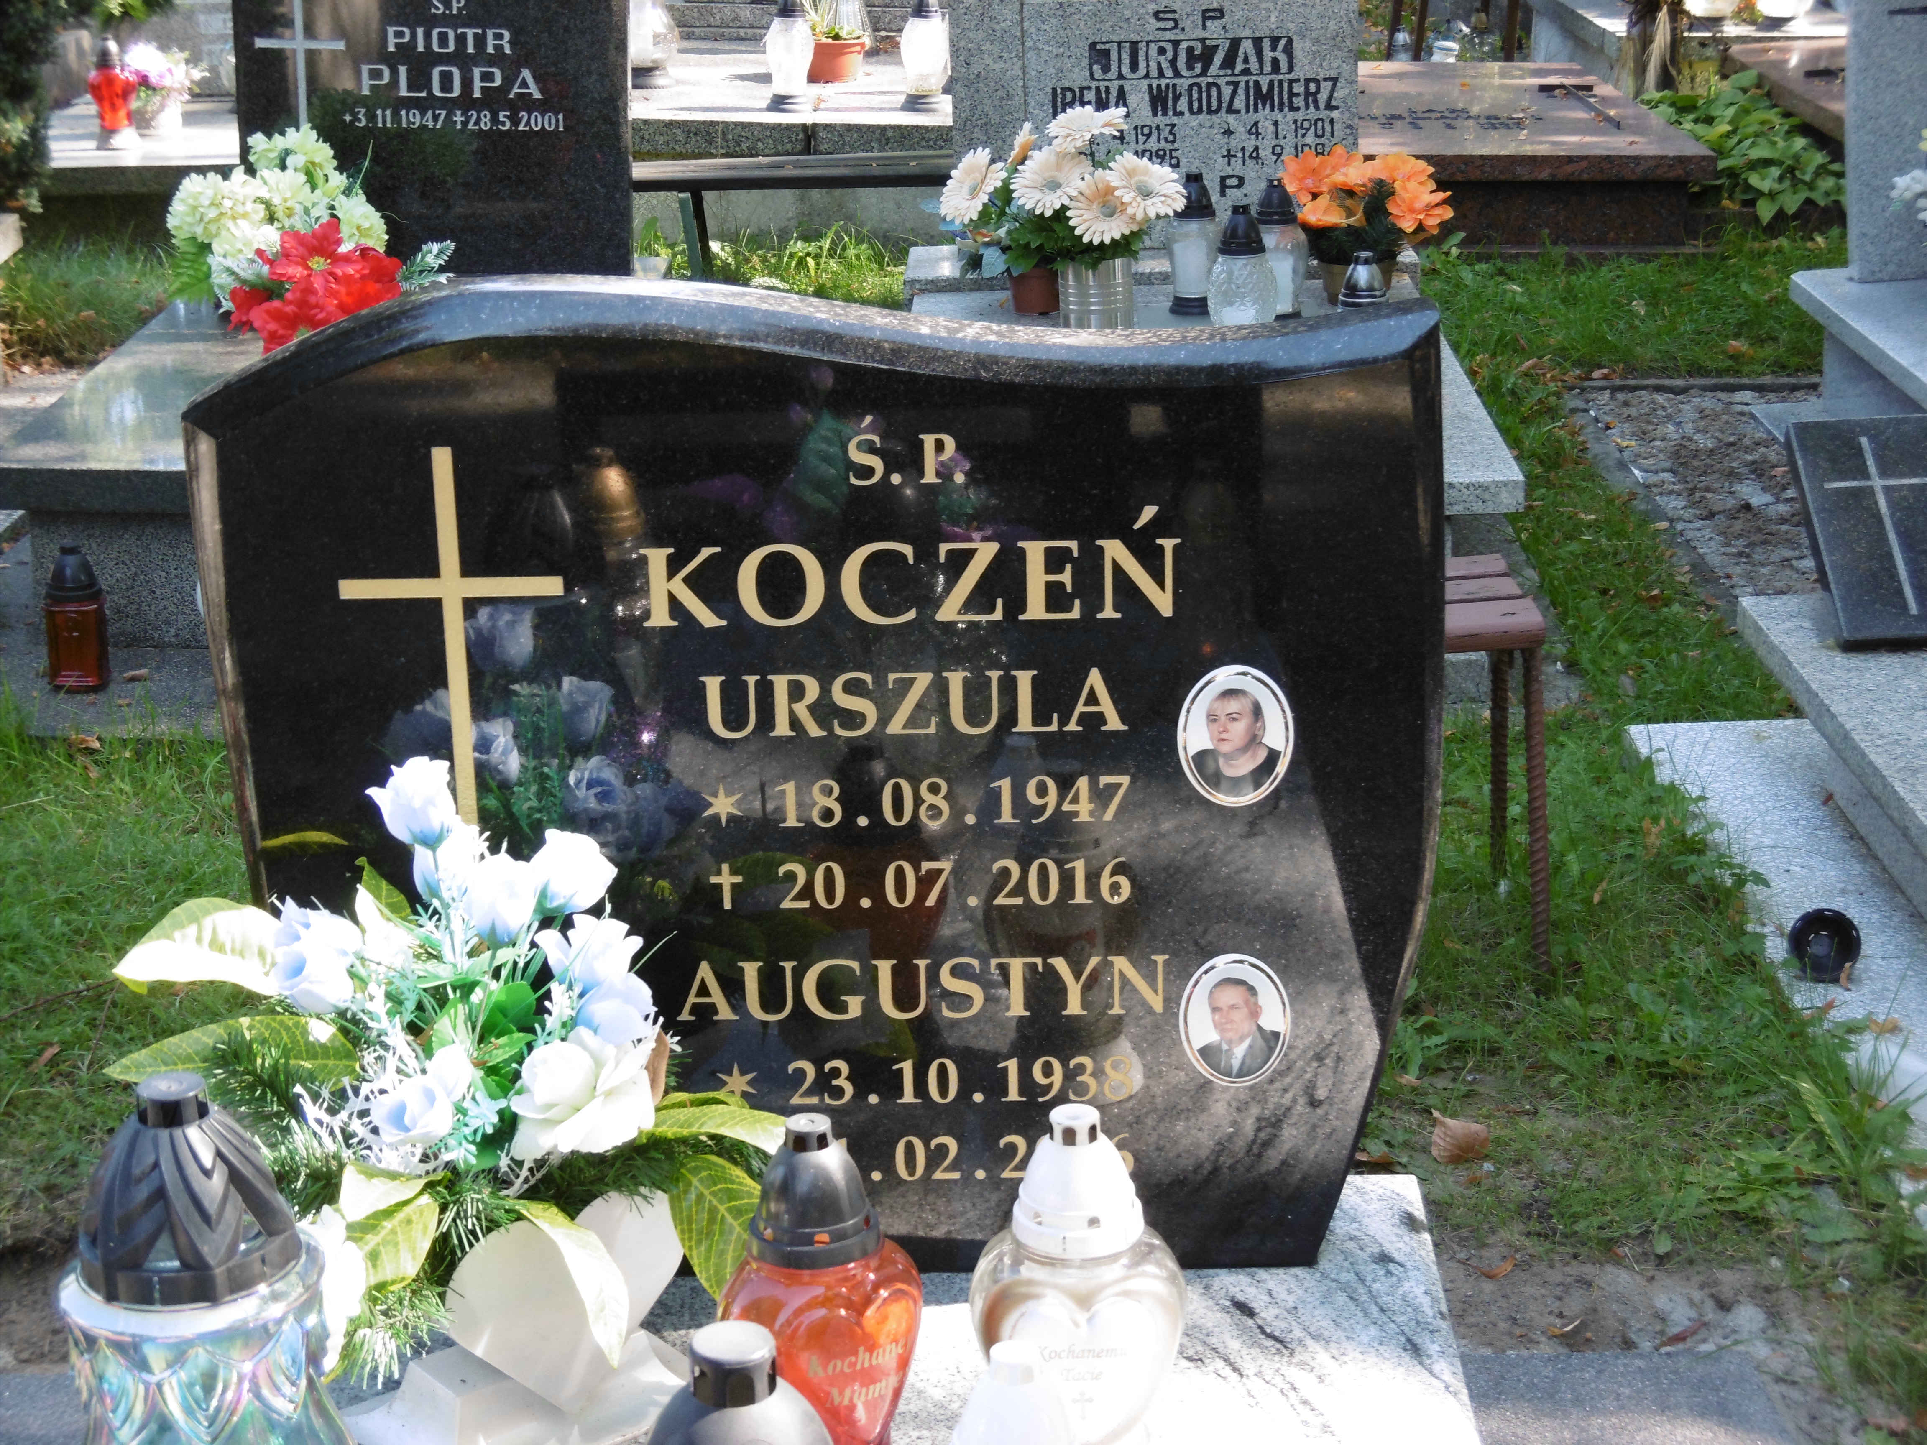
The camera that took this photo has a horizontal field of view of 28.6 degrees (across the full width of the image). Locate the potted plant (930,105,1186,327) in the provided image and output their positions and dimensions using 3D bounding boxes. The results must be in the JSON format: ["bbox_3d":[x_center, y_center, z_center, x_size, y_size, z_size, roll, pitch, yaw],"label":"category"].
[{"bbox_3d":[0.161,-0.798,5.935,0.375,0.355,0.300,-1,17,0],"label":"potted plant"}]

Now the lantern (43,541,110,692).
[{"bbox_3d":[-1.352,-0.166,5.747,0.080,0.215,0.080,0,17,1],"label":"lantern"}]

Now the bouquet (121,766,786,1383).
[{"bbox_3d":[-0.332,0.213,2.426,0.420,0.360,0.310,-1,17,0],"label":"bouquet"}]

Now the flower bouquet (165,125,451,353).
[{"bbox_3d":[-1.207,-0.900,6.896,0.460,0.358,0.360,0,17,1],"label":"flower bouquet"}]

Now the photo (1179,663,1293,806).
[{"bbox_3d":[0.189,0.011,2.614,0.081,0.102,0.009,-1,17,0],"label":"photo"}]

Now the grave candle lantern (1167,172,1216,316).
[{"bbox_3d":[0.405,-0.854,6.748,0.087,0.243,0.087,0,17,1],"label":"grave candle lantern"}]

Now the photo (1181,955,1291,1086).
[{"bbox_3d":[0.212,0.233,2.955,0.088,0.116,0.010,0,21,1],"label":"photo"}]

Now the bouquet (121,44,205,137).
[{"bbox_3d":[-2.168,-1.716,10.242,0.200,0.227,0.190,0,17,1],"label":"bouquet"}]

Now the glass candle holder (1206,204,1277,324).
[{"bbox_3d":[0.435,-0.726,5.955,0.112,0.200,0.112,-1,17,0],"label":"glass candle holder"}]

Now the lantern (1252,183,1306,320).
[{"bbox_3d":[0.498,-0.765,6.031,0.104,0.228,0.104,-1,17,0],"label":"lantern"}]

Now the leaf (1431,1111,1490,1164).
[{"bbox_3d":[0.473,0.391,3.616,0.055,0.040,0.045,-1,17,0],"label":"leaf"}]

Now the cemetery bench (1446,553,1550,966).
[{"bbox_3d":[0.177,0.045,4.808,1.050,0.430,0.400,0,17,1],"label":"cemetery bench"}]

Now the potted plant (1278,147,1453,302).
[{"bbox_3d":[0.656,-0.817,6.119,0.275,0.262,0.230,-1,17,0],"label":"potted plant"}]

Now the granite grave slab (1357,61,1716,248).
[{"bbox_3d":[1.402,-1.588,10.578,1.000,0.265,1.980,0,17,1],"label":"granite grave slab"}]

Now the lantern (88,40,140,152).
[{"bbox_3d":[-1.970,-1.467,8.780,0.118,0.265,0.118,-1,17,0],"label":"lantern"}]

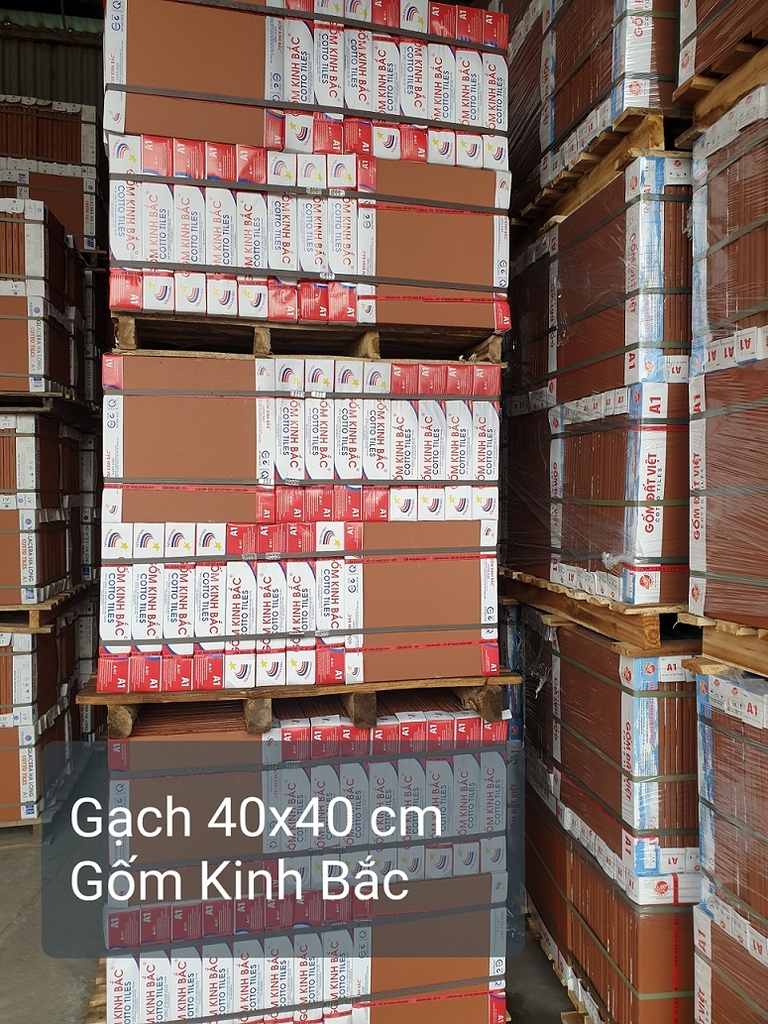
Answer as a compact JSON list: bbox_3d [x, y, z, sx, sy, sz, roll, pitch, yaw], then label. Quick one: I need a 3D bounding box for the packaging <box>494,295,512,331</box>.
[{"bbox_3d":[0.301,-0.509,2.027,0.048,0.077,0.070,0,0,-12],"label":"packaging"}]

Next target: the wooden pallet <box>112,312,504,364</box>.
[{"bbox_3d":[-0.256,-0.425,2.389,0.981,0.097,0.950,0,0,-11],"label":"wooden pallet"}]

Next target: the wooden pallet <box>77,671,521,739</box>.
[{"bbox_3d":[-0.276,0.484,2.391,1.094,0.113,1.030,0,0,-12],"label":"wooden pallet"}]

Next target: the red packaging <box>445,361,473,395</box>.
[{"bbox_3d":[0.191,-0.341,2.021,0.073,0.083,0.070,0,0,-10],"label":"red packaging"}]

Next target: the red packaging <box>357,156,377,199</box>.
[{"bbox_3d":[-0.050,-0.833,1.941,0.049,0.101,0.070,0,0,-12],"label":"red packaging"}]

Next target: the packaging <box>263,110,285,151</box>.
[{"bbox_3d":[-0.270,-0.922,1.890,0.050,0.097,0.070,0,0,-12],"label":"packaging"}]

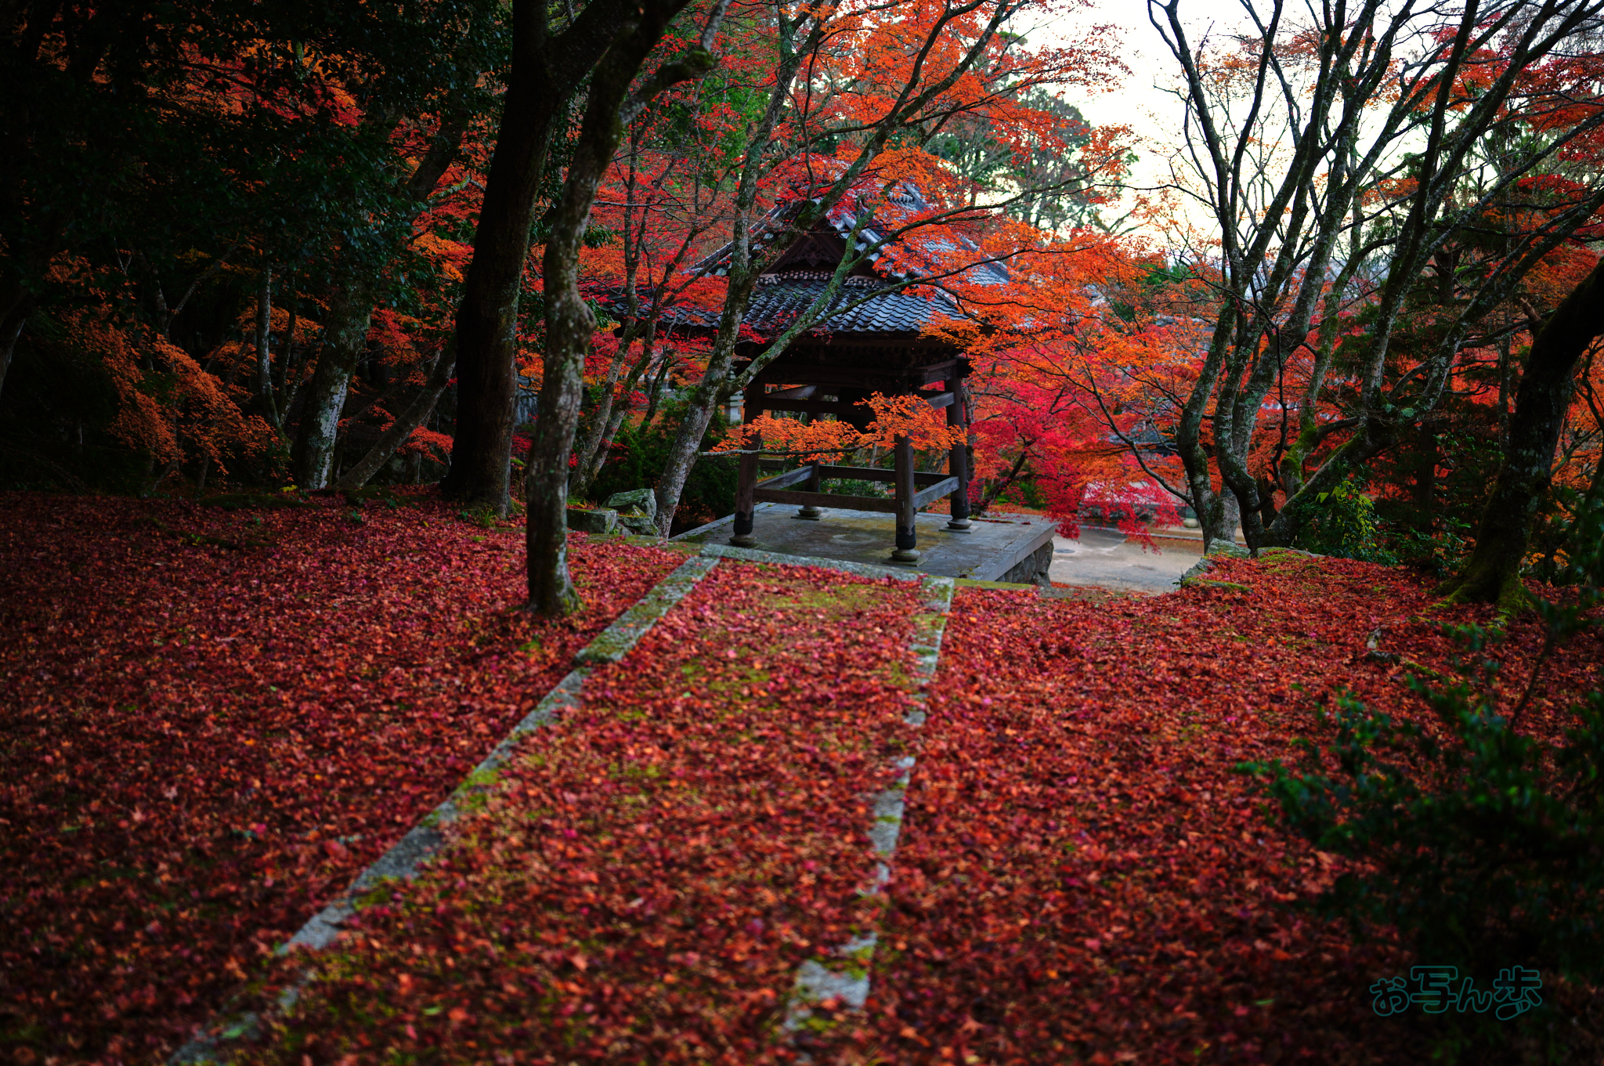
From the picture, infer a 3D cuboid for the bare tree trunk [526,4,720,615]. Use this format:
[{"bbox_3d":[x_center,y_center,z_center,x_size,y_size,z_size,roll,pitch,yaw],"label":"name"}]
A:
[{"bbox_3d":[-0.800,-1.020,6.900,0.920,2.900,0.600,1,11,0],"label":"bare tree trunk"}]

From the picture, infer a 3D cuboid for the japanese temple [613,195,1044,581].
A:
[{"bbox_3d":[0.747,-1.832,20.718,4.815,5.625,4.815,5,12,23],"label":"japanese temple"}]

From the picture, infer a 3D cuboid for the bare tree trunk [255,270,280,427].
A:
[{"bbox_3d":[-4.600,-1.580,13.400,0.220,1.600,0.200,1,11,0],"label":"bare tree trunk"}]

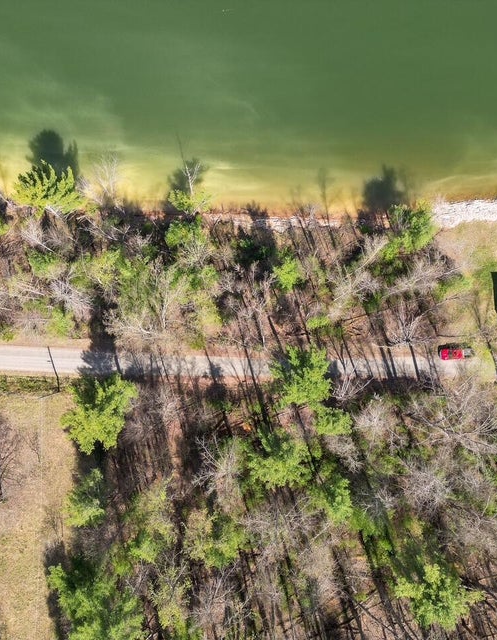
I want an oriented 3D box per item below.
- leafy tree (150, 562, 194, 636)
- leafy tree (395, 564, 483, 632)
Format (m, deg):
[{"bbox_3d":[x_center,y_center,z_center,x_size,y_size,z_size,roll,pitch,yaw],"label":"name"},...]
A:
[{"bbox_3d":[-12.600,45.800,98.300,7.300,12.500,7.300,0,90,0],"label":"leafy tree"},{"bbox_3d":[31.201,45.406,97.134,13.000,13.000,11.000,0,88,0],"label":"leafy tree"}]

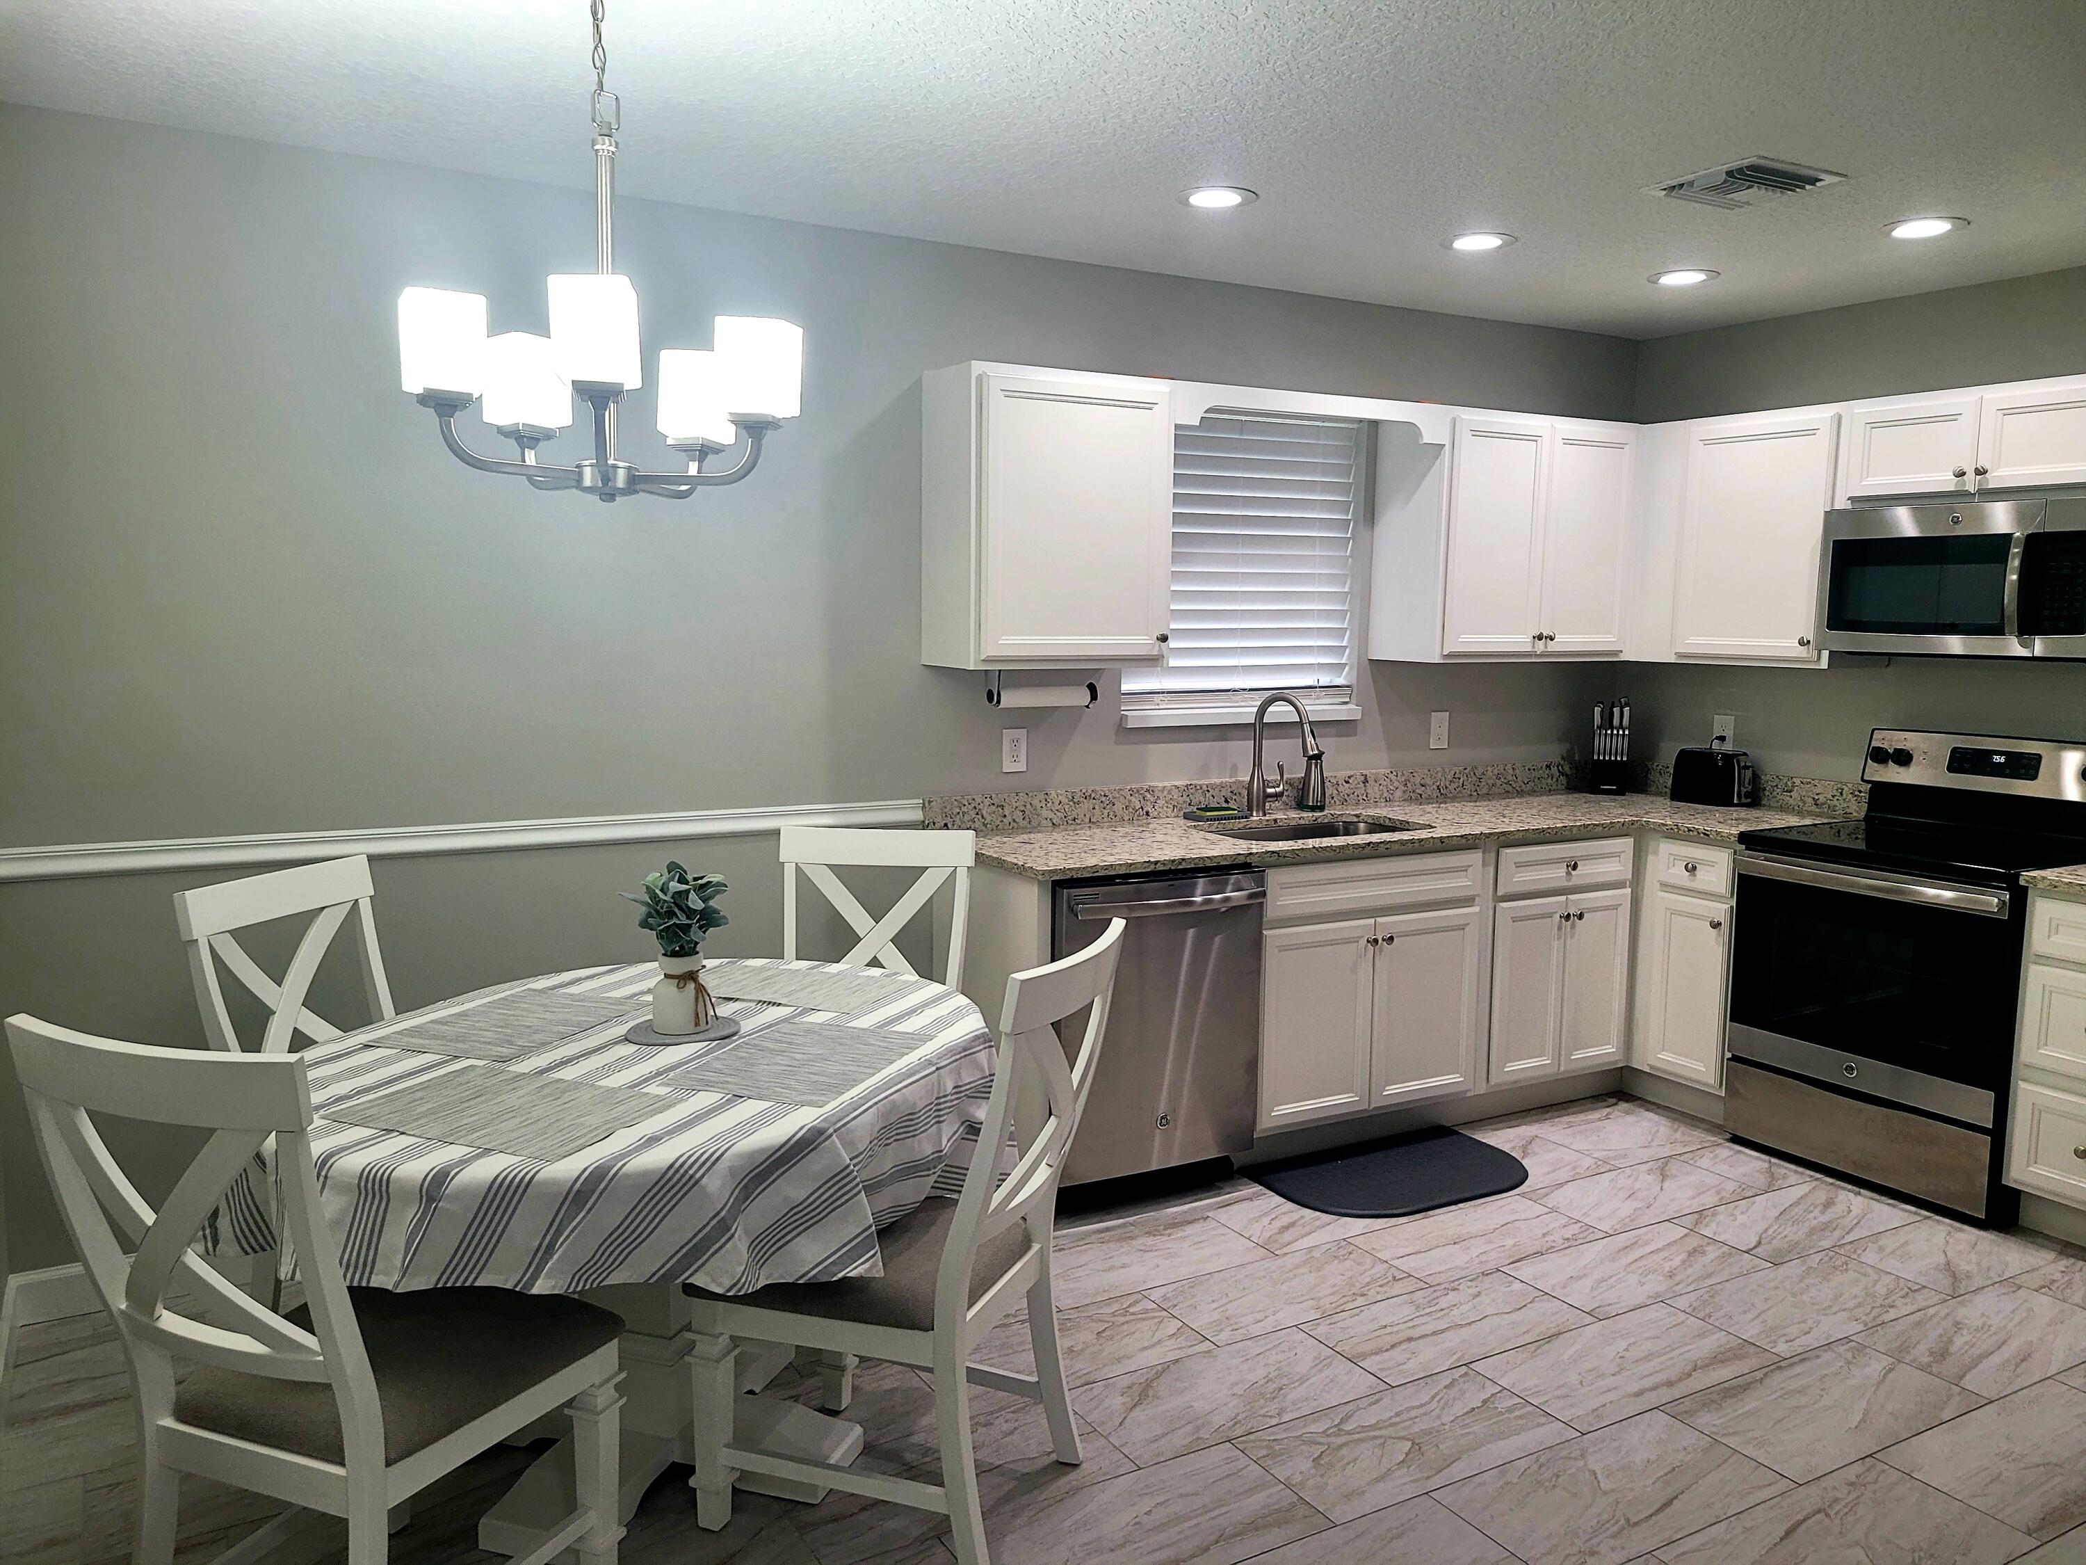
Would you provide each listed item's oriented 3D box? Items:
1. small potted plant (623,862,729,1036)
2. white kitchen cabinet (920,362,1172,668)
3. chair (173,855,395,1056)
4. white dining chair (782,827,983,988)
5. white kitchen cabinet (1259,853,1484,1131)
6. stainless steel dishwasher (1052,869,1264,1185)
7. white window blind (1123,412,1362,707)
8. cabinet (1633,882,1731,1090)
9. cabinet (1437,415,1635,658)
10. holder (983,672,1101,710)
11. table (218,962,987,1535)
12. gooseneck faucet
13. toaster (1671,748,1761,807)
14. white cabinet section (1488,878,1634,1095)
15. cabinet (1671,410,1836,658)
[{"bbox_3d":[-0.664,0.297,2.858,0.180,0.300,0.175,-3,7,-30],"label":"small potted plant"},{"bbox_3d":[0.015,-0.696,4.199,0.605,0.764,0.320,-3,8,-30],"label":"white kitchen cabinet"},{"bbox_3d":[-1.252,0.687,3.052,0.615,0.998,0.475,3,7,16],"label":"chair"},{"bbox_3d":[-0.447,0.639,3.549,0.475,0.998,0.615,2,7,10],"label":"white dining chair"},{"bbox_3d":[0.771,0.545,4.612,0.785,0.750,0.620,-3,8,-30],"label":"white kitchen cabinet"},{"bbox_3d":[0.165,0.599,4.215,0.605,0.790,0.600,-3,7,-30],"label":"stainless steel dishwasher"},{"bbox_3d":[0.610,-0.676,4.731,0.880,0.900,0.065,-3,7,-30],"label":"white window blind"},{"bbox_3d":[2.141,0.605,4.812,0.550,0.580,0.325,-3,7,-30],"label":"cabinet"},{"bbox_3d":[1.486,-0.769,5.020,0.830,0.735,0.320,-3,7,-30],"label":"cabinet"},{"bbox_3d":[0.014,-0.262,4.252,0.335,0.113,0.070,-3,8,-30],"label":"holder"},{"bbox_3d":[-0.690,0.838,2.842,1.110,0.760,1.340,3,7,23],"label":"table"},{"bbox_3d":[0.738,-0.070,4.637,0.110,0.375,0.265,-4,8,-35],"label":"gooseneck faucet"},{"bbox_3d":[2.217,-0.015,5.154,0.240,0.173,0.150,7,9,44],"label":"toaster"},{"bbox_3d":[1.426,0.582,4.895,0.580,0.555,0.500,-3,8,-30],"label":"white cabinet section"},{"bbox_3d":[2.291,-0.737,4.809,0.345,0.735,0.505,-3,7,-30],"label":"cabinet"}]

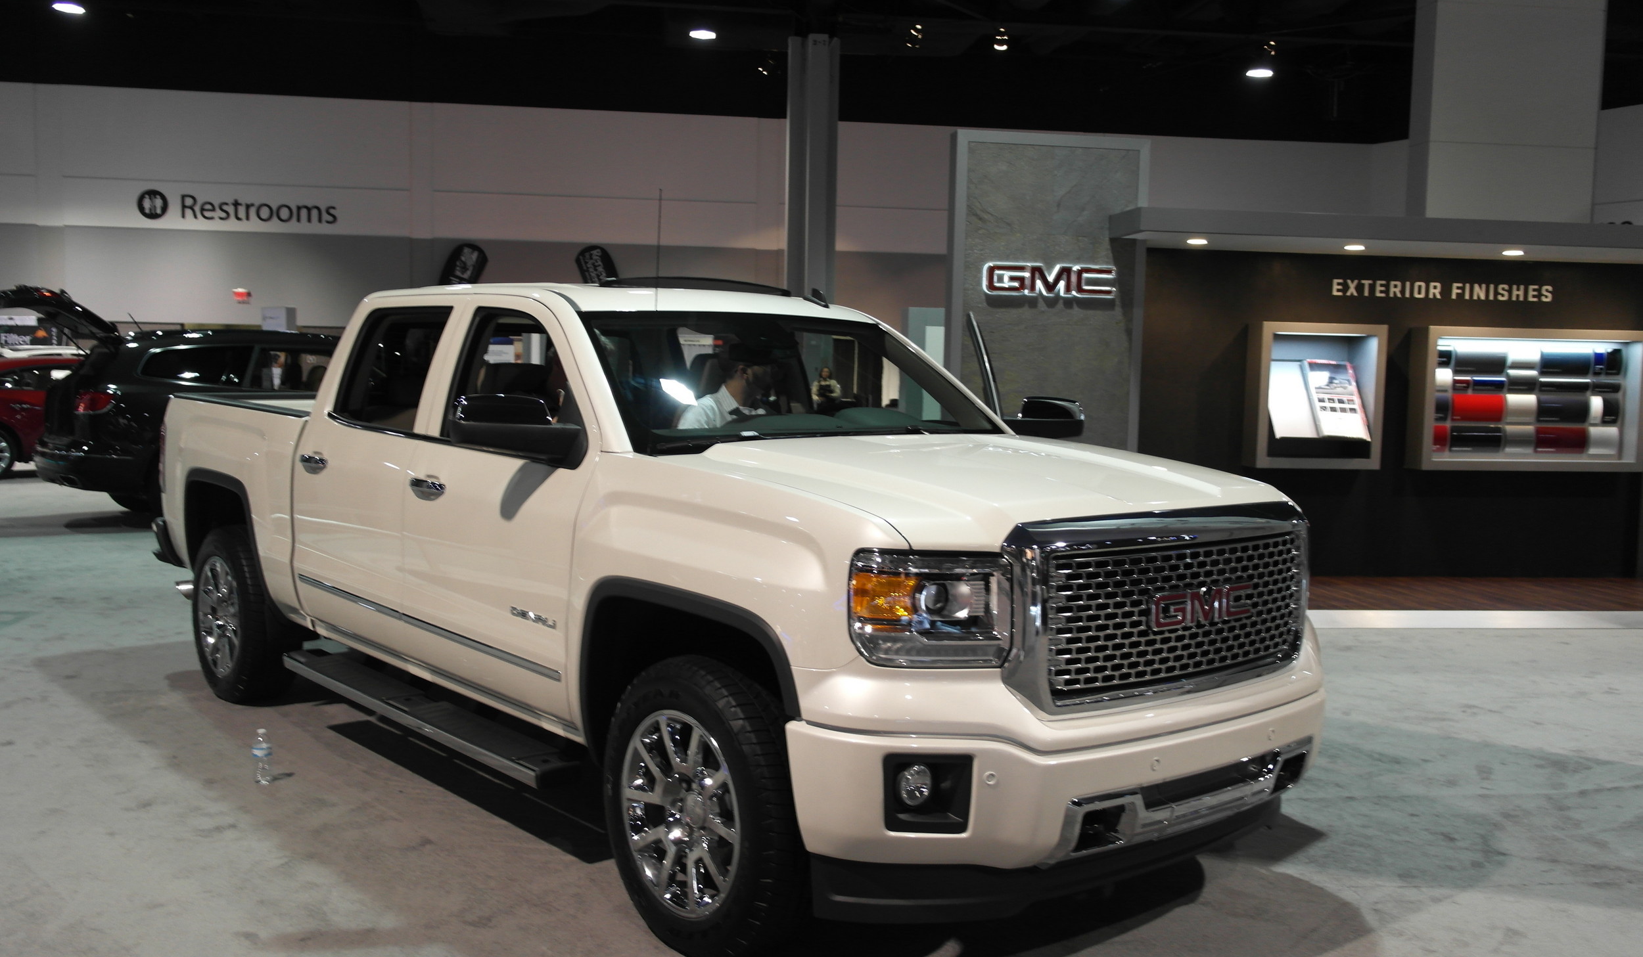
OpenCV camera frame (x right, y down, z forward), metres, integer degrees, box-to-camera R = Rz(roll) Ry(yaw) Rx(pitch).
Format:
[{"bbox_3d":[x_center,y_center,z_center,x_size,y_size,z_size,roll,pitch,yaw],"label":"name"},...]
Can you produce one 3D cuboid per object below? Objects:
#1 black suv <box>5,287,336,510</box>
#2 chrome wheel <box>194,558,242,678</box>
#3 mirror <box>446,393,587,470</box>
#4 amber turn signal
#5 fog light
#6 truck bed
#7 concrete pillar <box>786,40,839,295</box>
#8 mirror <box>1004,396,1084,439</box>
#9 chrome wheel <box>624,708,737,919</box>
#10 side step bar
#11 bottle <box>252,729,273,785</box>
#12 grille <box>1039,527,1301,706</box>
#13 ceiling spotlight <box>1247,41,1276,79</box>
[{"bbox_3d":[-5.530,-0.701,14.399,5.450,2.120,2.000,-3,6,-42],"label":"black suv"},{"bbox_3d":[-2.722,0.637,6.407,0.200,0.545,0.545,-2,5,-42],"label":"chrome wheel"},{"bbox_3d":[-0.900,-0.137,4.046,0.320,0.230,0.240,-2,5,-42],"label":"mirror"},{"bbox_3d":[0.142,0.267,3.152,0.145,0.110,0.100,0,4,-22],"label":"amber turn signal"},{"bbox_3d":[0.224,0.729,3.248,0.100,0.103,0.075,-3,6,-42],"label":"fog light"},{"bbox_3d":[-2.108,0.036,7.029,1.970,0.900,1.930,-3,6,-42],"label":"truck bed"},{"bbox_3d":[-0.191,-4.295,25.400,0.880,7.750,0.860,1,4,-8],"label":"concrete pillar"},{"bbox_3d":[0.881,-0.241,5.480,0.340,0.180,0.200,1,4,-6],"label":"mirror"},{"bbox_3d":[-0.314,0.885,3.683,0.200,0.545,0.545,-2,5,-42],"label":"chrome wheel"},{"bbox_3d":[-1.458,0.824,4.879,0.165,0.070,2.050,-2,5,-42],"label":"side step bar"},{"bbox_3d":[-2.095,1.037,5.128,0.067,0.208,0.067,-1,5,-22],"label":"bottle"},{"bbox_3d":[0.963,0.347,3.576,1.130,0.370,0.100,-2,5,-42],"label":"grille"},{"bbox_3d":[8.361,-7.953,26.000,0.520,0.680,0.520,1,4,0],"label":"ceiling spotlight"}]

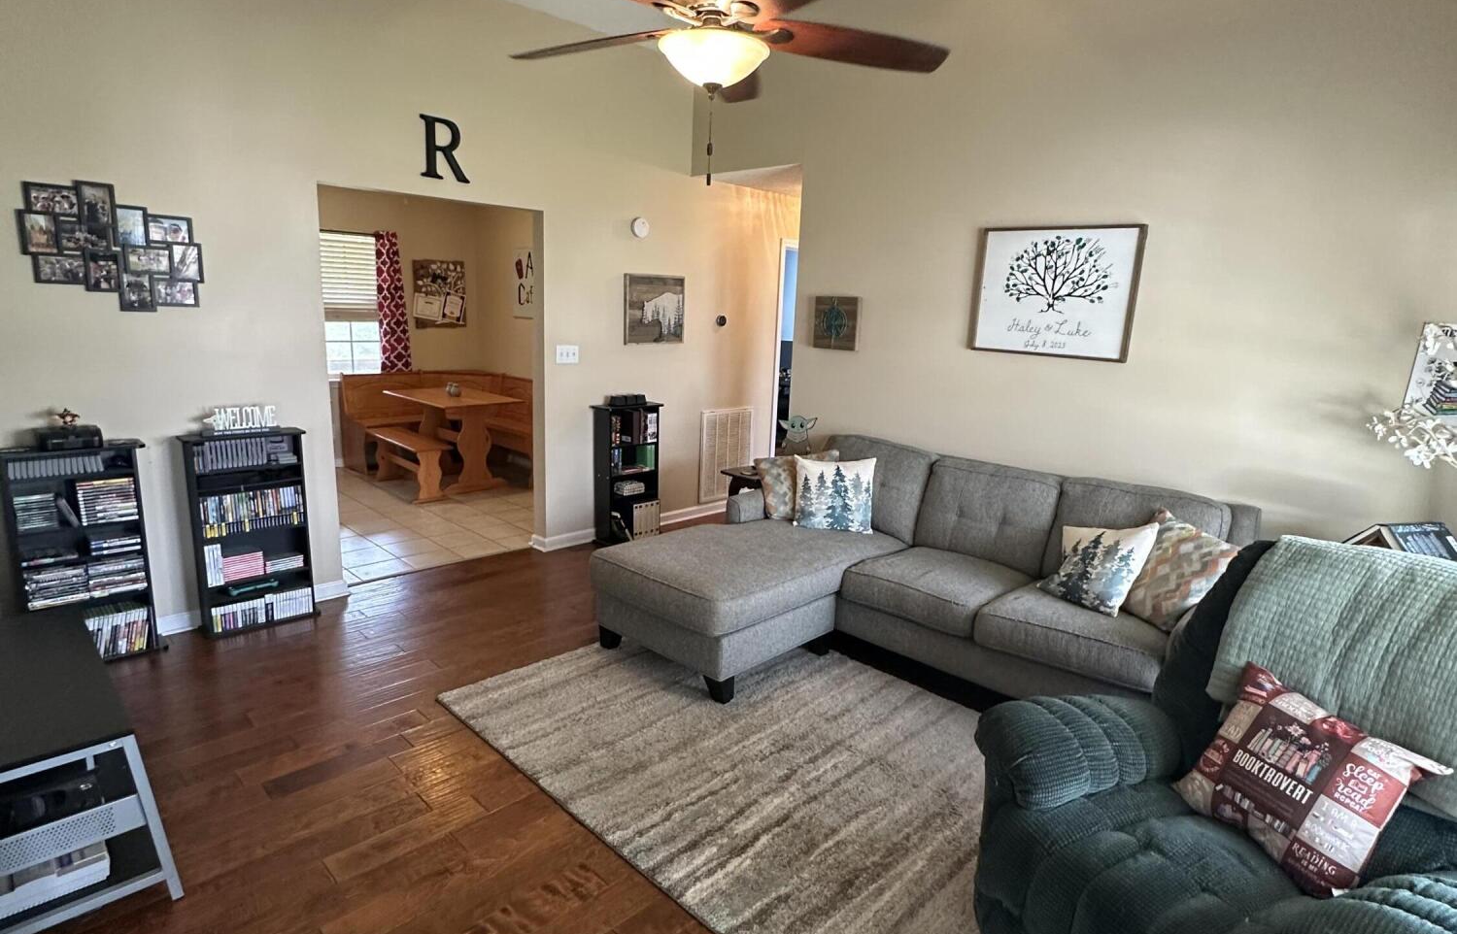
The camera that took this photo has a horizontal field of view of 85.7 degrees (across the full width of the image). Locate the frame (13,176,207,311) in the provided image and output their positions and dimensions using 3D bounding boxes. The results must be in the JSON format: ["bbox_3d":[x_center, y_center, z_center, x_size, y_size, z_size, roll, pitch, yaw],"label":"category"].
[{"bbox_3d":[-2.524,-0.900,3.244,0.023,0.506,0.603,14,16,43],"label":"frame"}]

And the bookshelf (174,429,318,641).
[{"bbox_3d":[-2.250,0.306,3.716,0.178,0.921,0.506,14,16,43],"label":"bookshelf"}]

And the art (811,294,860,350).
[{"bbox_3d":[0.641,-0.847,4.658,0.314,0.301,0.028,14,16,43],"label":"art"}]

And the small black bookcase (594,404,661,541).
[{"bbox_3d":[-0.674,0.041,5.301,0.178,0.921,0.483,14,16,43],"label":"small black bookcase"}]

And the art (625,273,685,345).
[{"bbox_3d":[-0.508,-1.059,5.309,0.034,0.454,0.489,14,16,43],"label":"art"}]

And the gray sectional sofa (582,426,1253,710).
[{"bbox_3d":[0.752,0.479,3.494,2.343,0.918,1.691,14,16,43],"label":"gray sectional sofa"}]

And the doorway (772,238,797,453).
[{"bbox_3d":[0.641,-0.803,6.686,0.131,2.112,0.865,14,16,43],"label":"doorway"}]

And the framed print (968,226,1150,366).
[{"bbox_3d":[1.546,-0.833,3.762,0.780,0.602,0.025,14,16,43],"label":"framed print"}]

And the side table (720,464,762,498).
[{"bbox_3d":[0.226,0.323,4.923,0.354,0.596,0.443,14,16,43],"label":"side table"}]

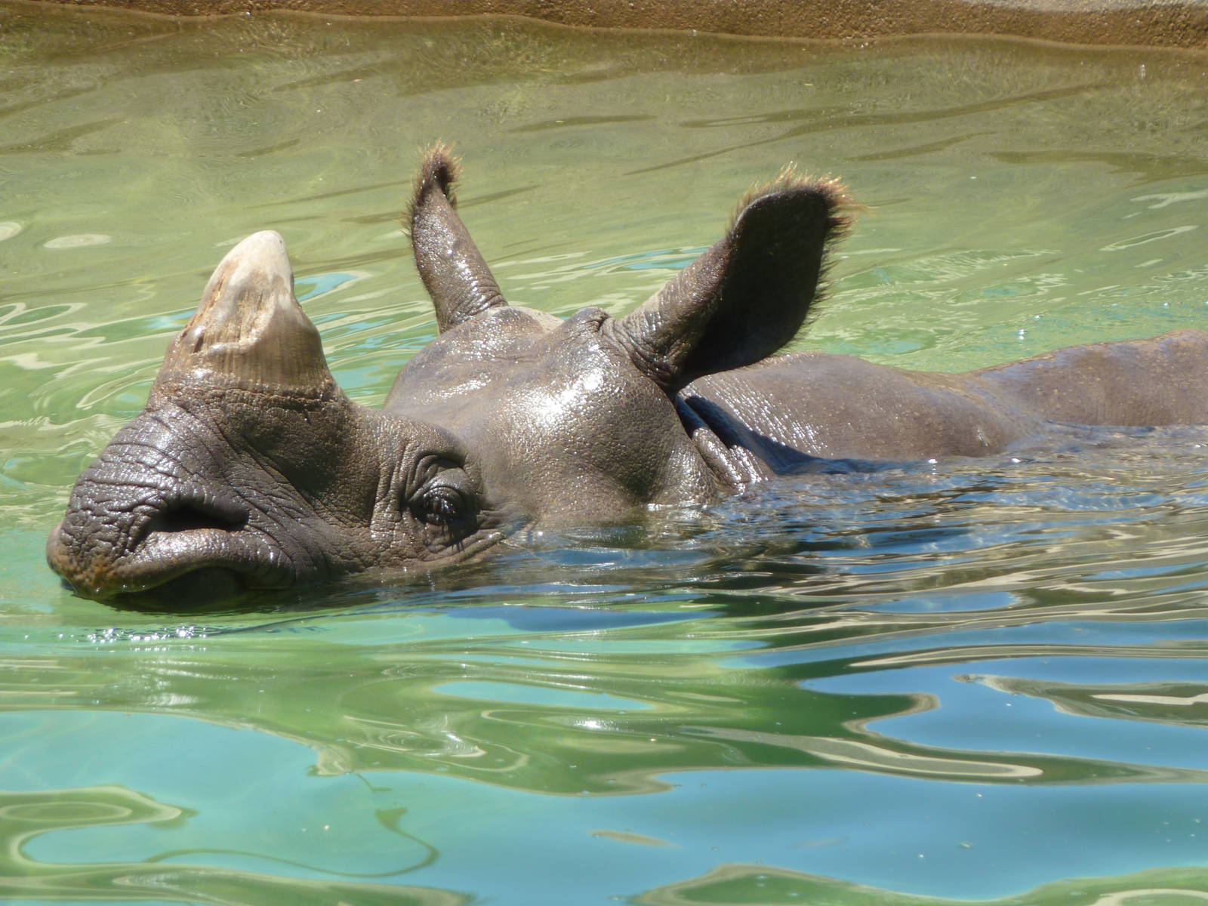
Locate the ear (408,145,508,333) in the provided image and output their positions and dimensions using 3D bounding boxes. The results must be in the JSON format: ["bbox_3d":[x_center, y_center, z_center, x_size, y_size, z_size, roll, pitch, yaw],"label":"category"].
[{"bbox_3d":[-0.141,-0.207,10.100,0.080,0.185,0.090,-18,-24,17],"label":"ear"}]

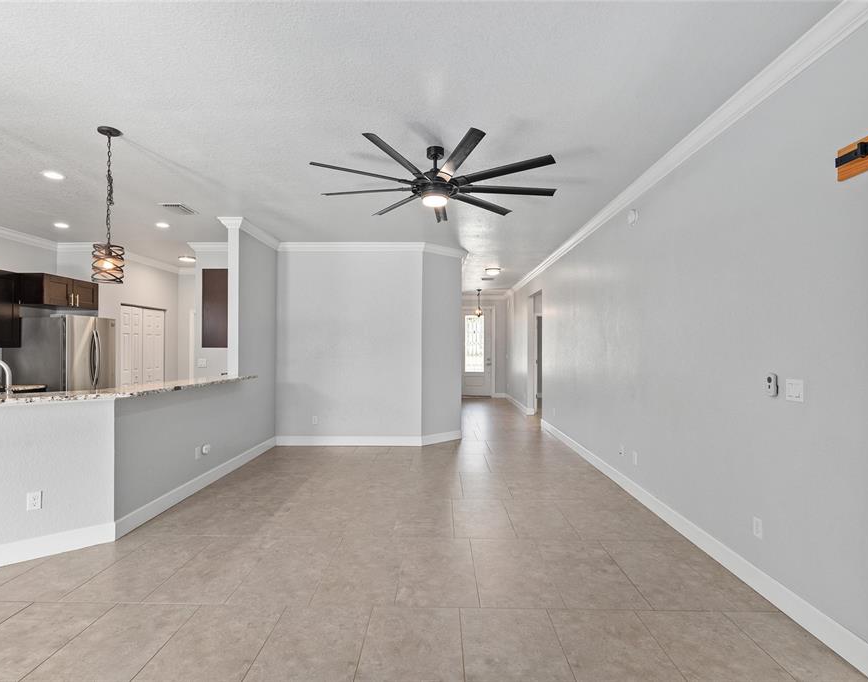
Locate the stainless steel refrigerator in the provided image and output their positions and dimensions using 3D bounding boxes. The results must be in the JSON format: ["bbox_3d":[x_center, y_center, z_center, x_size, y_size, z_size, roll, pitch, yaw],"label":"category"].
[{"bbox_3d":[-4.912,0.587,6.021,0.830,1.770,0.890,0,-1,1],"label":"stainless steel refrigerator"}]

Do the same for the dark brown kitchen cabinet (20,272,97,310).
[{"bbox_3d":[-5.082,-0.618,6.034,0.610,0.390,0.910,0,-1,1],"label":"dark brown kitchen cabinet"}]

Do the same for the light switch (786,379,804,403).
[{"bbox_3d":[1.848,0.255,2.331,0.012,0.112,0.114,0,-1,1],"label":"light switch"}]

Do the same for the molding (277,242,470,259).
[{"bbox_3d":[-0.835,-1.321,6.731,2.740,0.118,0.695,0,-1,1],"label":"molding"}]

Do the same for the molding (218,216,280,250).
[{"bbox_3d":[-2.318,-1.337,5.834,0.295,0.118,1.340,0,-1,1],"label":"molding"}]

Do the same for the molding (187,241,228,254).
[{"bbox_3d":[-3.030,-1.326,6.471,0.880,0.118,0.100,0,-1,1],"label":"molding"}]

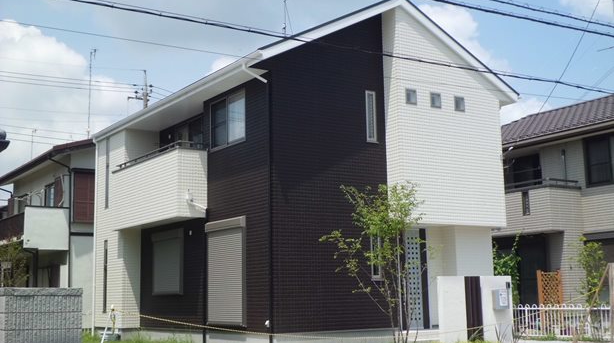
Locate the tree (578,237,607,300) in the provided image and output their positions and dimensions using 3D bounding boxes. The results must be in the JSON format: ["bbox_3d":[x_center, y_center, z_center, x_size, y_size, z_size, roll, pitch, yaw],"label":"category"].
[{"bbox_3d":[6.776,2.763,19.631,0.680,2.415,0.660,4,-10,-33],"label":"tree"}]

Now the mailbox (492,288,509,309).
[{"bbox_3d":[3.825,2.497,16.400,0.290,0.400,0.180,4,-10,-33],"label":"mailbox"}]

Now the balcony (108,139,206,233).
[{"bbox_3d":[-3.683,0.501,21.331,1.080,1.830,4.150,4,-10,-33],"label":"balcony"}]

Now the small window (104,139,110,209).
[{"bbox_3d":[-5.700,0.080,23.819,0.120,1.980,0.360,4,-10,-33],"label":"small window"}]

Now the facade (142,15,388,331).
[{"bbox_3d":[-1.345,0.225,20.957,3.150,7.250,6.850,4,-10,-33],"label":"facade"}]

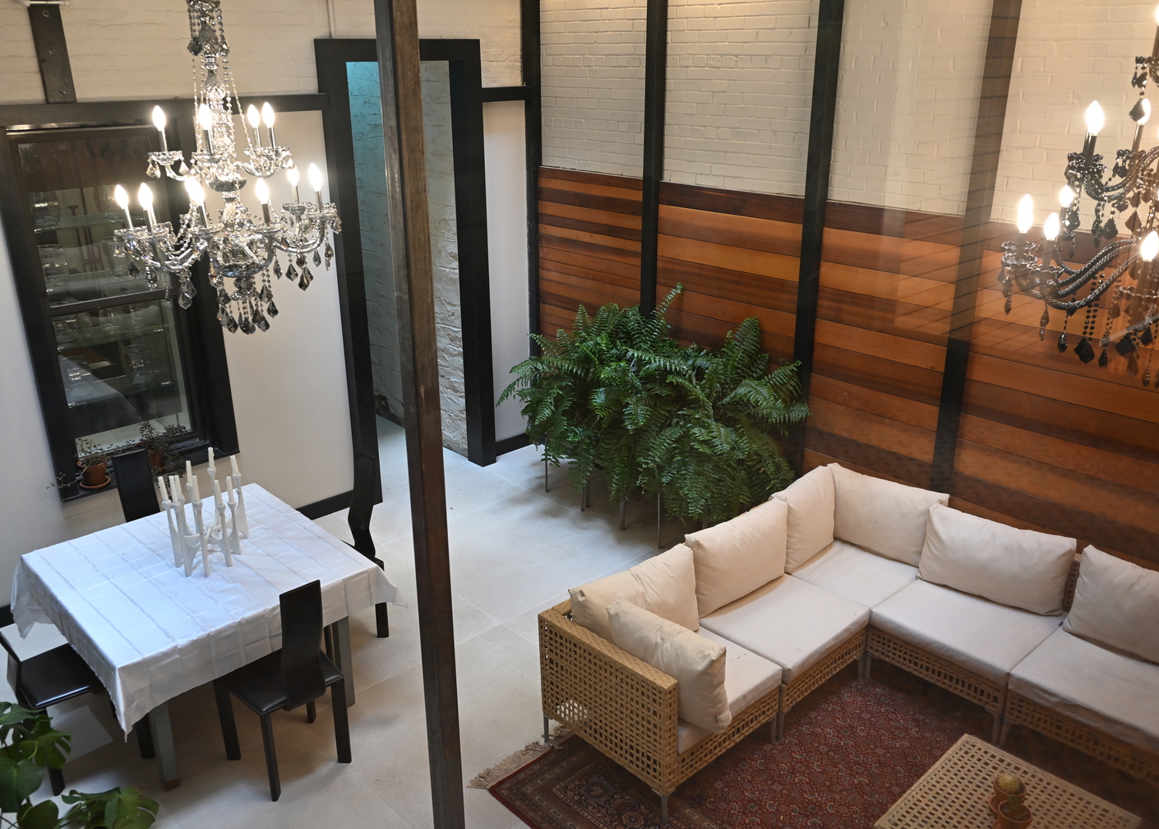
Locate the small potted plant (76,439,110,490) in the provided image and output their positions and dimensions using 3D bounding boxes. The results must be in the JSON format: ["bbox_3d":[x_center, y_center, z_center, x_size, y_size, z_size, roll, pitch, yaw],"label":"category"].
[{"bbox_3d":[-2.761,0.267,5.475,0.180,0.256,0.180,-18,27,-39],"label":"small potted plant"}]

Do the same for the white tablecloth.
[{"bbox_3d":[-1.751,0.809,4.516,1.240,0.290,1.320,-18,27,-39],"label":"white tablecloth"}]

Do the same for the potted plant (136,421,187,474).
[{"bbox_3d":[-2.479,0.170,5.718,0.265,0.265,0.210,-18,27,-39],"label":"potted plant"}]

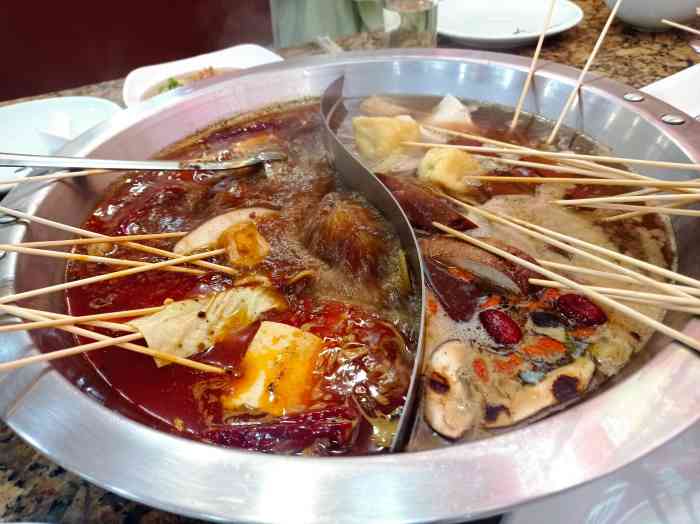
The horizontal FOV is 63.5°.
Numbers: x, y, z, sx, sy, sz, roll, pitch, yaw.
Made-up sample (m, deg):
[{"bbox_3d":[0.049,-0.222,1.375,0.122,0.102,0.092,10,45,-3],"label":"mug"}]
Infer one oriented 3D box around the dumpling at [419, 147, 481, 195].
[{"bbox_3d":[0.061,-0.056,0.347,0.034,0.031,0.040,-32,45,-29],"label":"dumpling"}]

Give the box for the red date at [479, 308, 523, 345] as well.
[{"bbox_3d":[0.065,0.028,0.246,0.014,0.013,0.022,-27,43,-24],"label":"red date"}]

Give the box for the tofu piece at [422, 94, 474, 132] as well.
[{"bbox_3d":[0.072,-0.105,0.412,0.037,0.028,0.029,-1,39,6],"label":"tofu piece"}]

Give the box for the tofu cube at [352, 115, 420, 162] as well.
[{"bbox_3d":[0.024,-0.081,0.377,0.035,0.028,0.029,18,44,27],"label":"tofu cube"}]

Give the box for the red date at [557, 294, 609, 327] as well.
[{"bbox_3d":[0.102,0.021,0.249,0.023,0.013,0.015,28,49,35],"label":"red date"}]

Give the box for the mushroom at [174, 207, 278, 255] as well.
[{"bbox_3d":[-0.070,-0.017,0.318,0.061,0.020,0.032,-21,41,-18],"label":"mushroom"}]

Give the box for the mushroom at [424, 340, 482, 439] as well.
[{"bbox_3d":[0.041,0.051,0.225,0.024,0.017,0.046,-1,39,6],"label":"mushroom"}]

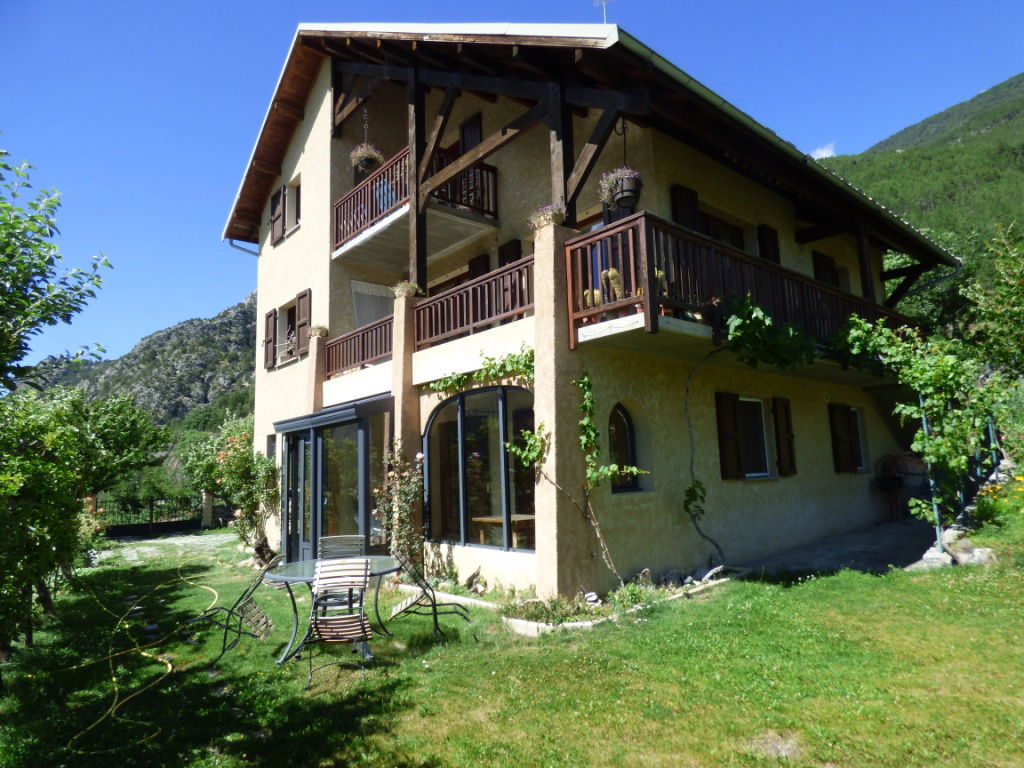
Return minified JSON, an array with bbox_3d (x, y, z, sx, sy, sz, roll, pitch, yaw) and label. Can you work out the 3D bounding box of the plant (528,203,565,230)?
[{"bbox_3d":[0.440,-2.071,7.337,0.380,0.320,0.420,5,-10,-40],"label":"plant"}]

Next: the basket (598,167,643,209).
[{"bbox_3d":[1.234,-2.235,6.729,0.460,0.450,0.460,-1,-7,0],"label":"basket"}]

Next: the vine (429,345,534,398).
[{"bbox_3d":[-0.475,-0.095,8.283,0.350,0.600,2.400,5,-10,-40],"label":"vine"}]

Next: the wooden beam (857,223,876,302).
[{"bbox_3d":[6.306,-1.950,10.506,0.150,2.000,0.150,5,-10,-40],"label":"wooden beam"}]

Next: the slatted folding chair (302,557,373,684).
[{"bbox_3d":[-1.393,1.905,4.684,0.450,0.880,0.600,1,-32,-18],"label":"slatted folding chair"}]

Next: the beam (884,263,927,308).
[{"bbox_3d":[9.200,-2.294,13.957,0.160,0.160,1.250,5,-52,-40],"label":"beam"}]

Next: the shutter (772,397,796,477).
[{"bbox_3d":[4.758,0.911,10.290,0.640,1.360,0.060,5,-10,-40],"label":"shutter"}]

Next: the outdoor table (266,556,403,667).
[{"bbox_3d":[-1.631,2.056,5.467,1.220,0.710,1.220,0,-7,-12],"label":"outdoor table"}]

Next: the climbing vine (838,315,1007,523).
[{"bbox_3d":[7.049,0.697,10.051,3.500,2.900,1.250,5,-10,-40],"label":"climbing vine"}]

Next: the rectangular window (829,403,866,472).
[{"bbox_3d":[6.924,1.127,12.194,1.650,1.360,0.150,5,-10,-40],"label":"rectangular window"}]

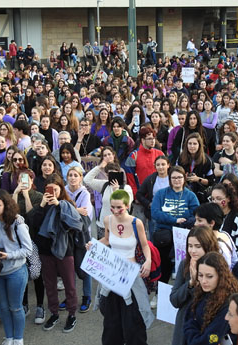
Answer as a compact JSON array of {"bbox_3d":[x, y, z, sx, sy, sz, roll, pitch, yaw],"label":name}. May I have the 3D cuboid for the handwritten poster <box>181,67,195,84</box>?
[{"bbox_3d":[2.025,-2.821,18.200,0.350,0.455,0.020,-1,13,0],"label":"handwritten poster"}]

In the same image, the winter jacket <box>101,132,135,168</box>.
[{"bbox_3d":[-0.007,-0.293,9.150,0.500,0.640,0.320,0,14,4],"label":"winter jacket"}]

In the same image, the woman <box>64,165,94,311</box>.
[{"bbox_3d":[-0.444,0.731,6.754,0.430,1.630,0.330,4,15,19],"label":"woman"}]

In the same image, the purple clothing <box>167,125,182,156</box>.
[{"bbox_3d":[1.021,-0.502,10.450,0.460,0.640,0.300,0,14,5],"label":"purple clothing"}]

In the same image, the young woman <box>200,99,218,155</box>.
[{"bbox_3d":[1.874,-0.707,13.193,0.430,1.650,0.300,0,14,2],"label":"young woman"}]

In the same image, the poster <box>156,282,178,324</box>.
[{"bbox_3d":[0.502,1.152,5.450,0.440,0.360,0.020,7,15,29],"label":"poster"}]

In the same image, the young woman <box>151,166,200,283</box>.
[{"bbox_3d":[0.664,0.725,7.289,0.530,1.620,0.360,0,14,4],"label":"young woman"}]

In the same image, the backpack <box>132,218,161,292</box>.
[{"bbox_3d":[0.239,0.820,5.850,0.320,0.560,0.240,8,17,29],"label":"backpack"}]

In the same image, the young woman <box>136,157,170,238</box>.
[{"bbox_3d":[0.484,0.521,7.518,0.480,1.640,0.320,-1,15,0],"label":"young woman"}]

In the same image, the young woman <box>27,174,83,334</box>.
[{"bbox_3d":[-0.609,0.813,6.326,0.500,1.650,0.440,4,15,17],"label":"young woman"}]

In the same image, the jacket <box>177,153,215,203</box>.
[{"bbox_3d":[0.943,0.061,7.600,0.480,0.620,0.320,2,15,12],"label":"jacket"}]

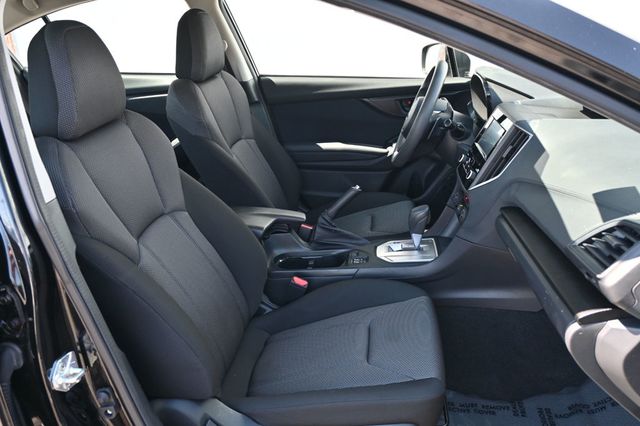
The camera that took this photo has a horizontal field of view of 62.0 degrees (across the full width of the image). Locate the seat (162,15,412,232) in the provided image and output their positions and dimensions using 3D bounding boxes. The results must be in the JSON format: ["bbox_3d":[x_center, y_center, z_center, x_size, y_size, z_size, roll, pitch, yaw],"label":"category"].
[{"bbox_3d":[-0.047,-0.175,1.819,0.830,0.980,0.530,1,22,6],"label":"seat"}]

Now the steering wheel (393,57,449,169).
[{"bbox_3d":[0.339,-0.311,1.722,0.090,0.370,0.370,20,22,-2],"label":"steering wheel"}]

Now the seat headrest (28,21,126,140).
[{"bbox_3d":[-0.482,-0.277,1.058,0.120,0.210,0.265,1,22,6],"label":"seat headrest"}]

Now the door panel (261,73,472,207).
[{"bbox_3d":[0.202,-0.250,2.141,0.910,0.590,0.130,1,22,6],"label":"door panel"}]

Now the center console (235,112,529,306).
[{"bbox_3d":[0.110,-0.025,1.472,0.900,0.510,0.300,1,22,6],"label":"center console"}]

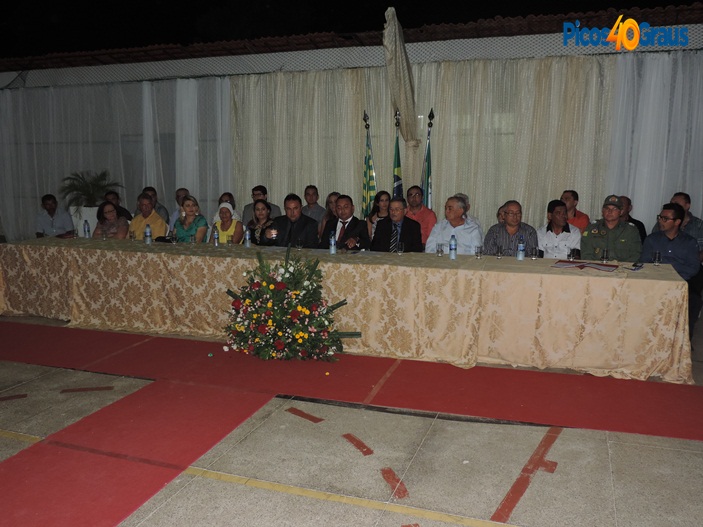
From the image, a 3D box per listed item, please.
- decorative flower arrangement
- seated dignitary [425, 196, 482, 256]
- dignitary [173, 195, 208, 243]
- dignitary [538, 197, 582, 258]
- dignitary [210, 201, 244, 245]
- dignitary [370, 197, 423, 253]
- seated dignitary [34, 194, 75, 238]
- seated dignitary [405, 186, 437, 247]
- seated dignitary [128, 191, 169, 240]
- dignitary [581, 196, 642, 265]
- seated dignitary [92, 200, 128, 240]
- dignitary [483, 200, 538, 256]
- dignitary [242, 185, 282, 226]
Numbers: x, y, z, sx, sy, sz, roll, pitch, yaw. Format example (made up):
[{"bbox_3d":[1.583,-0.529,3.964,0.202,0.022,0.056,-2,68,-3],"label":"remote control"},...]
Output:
[{"bbox_3d":[-0.483,0.323,5.132,1.120,0.910,0.440,3,9,15],"label":"decorative flower arrangement"},{"bbox_3d":[0.914,0.018,5.759,0.550,1.275,0.780,3,10,20],"label":"seated dignitary"},{"bbox_3d":[-1.866,-0.118,6.718,0.480,1.239,0.740,3,10,18],"label":"dignitary"},{"bbox_3d":[1.840,0.066,5.508,0.480,1.261,0.760,3,10,18],"label":"dignitary"},{"bbox_3d":[-1.423,-0.075,6.576,0.470,1.200,0.740,2,9,14],"label":"dignitary"},{"bbox_3d":[0.412,0.011,6.007,0.530,1.280,0.760,3,9,15],"label":"dignitary"},{"bbox_3d":[-3.596,-0.200,7.281,0.500,1.223,0.740,0,9,-2],"label":"seated dignitary"},{"bbox_3d":[0.676,-0.143,6.728,0.490,1.370,0.760,3,9,15],"label":"seated dignitary"},{"bbox_3d":[-2.301,-0.130,6.756,0.480,1.280,0.760,2,9,7],"label":"seated dignitary"},{"bbox_3d":[2.308,0.074,5.480,0.560,1.350,0.760,3,9,15],"label":"dignitary"},{"bbox_3d":[-2.770,-0.115,6.891,0.470,1.200,0.760,2,9,7],"label":"seated dignitary"},{"bbox_3d":[1.444,0.059,5.598,0.520,1.246,0.760,3,10,17],"label":"dignitary"},{"bbox_3d":[-1.172,-0.278,7.440,0.520,1.325,0.760,2,9,15],"label":"dignitary"}]

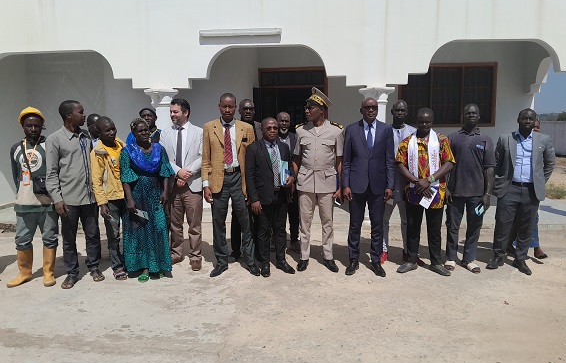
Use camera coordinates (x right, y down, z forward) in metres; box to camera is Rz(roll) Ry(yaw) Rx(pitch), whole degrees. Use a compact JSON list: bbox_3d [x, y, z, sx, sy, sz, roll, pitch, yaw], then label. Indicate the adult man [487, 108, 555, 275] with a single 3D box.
[{"bbox_3d":[2.523,0.086,4.521,0.631,1.701,0.380,3,6,30],"label":"adult man"}]

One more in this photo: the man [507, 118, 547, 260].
[{"bbox_3d":[2.845,0.072,4.930,0.440,1.612,0.300,1,6,16],"label":"man"}]

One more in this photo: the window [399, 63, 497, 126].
[{"bbox_3d":[2.925,-1.528,7.584,1.679,1.132,0.110,0,6,6],"label":"window"}]

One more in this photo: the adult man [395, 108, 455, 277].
[{"bbox_3d":[1.442,0.107,4.335,0.560,1.691,0.360,1,6,13],"label":"adult man"}]

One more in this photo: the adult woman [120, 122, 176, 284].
[{"bbox_3d":[-1.339,0.171,4.234,0.522,1.581,0.400,-2,5,-19],"label":"adult woman"}]

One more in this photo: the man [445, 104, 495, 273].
[{"bbox_3d":[1.946,0.068,4.439,0.510,1.740,0.330,1,6,11],"label":"man"}]

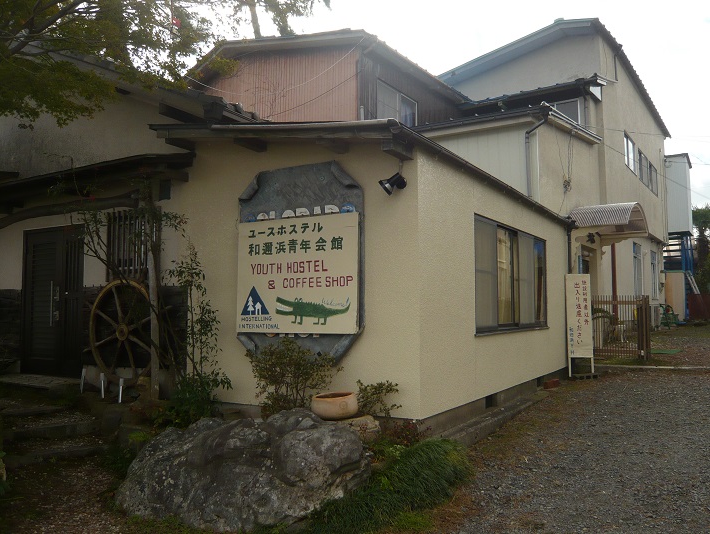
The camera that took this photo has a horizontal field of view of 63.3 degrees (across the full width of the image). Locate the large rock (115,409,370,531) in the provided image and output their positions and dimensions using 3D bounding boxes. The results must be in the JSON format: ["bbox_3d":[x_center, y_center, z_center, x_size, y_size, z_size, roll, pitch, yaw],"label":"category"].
[{"bbox_3d":[-0.817,1.440,4.200,1.700,0.660,1.150,-1,-4,8],"label":"large rock"}]

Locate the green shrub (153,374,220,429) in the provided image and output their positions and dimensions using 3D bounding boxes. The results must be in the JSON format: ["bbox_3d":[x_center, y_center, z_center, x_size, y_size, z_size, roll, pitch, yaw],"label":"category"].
[{"bbox_3d":[-1.741,1.390,5.950,0.680,0.570,0.560,-2,-5,28],"label":"green shrub"}]

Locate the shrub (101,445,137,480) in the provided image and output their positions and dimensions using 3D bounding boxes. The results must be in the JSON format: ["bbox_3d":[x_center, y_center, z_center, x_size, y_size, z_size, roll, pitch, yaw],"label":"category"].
[{"bbox_3d":[-1.889,1.554,4.600,0.280,0.280,0.270,-2,-5,28],"label":"shrub"}]

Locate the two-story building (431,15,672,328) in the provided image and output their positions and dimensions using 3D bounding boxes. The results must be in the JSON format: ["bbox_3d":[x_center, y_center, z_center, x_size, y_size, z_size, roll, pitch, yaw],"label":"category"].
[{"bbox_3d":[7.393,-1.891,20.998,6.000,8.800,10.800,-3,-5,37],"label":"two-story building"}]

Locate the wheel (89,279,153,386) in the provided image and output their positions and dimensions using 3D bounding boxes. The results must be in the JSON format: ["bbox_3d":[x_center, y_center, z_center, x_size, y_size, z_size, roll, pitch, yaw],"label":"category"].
[{"bbox_3d":[-2.852,0.802,7.050,1.270,1.310,0.170,-2,-5,30],"label":"wheel"}]

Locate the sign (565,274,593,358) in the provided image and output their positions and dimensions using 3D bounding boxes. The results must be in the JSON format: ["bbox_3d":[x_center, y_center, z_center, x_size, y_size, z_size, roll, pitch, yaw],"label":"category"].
[{"bbox_3d":[4.249,0.946,10.900,0.460,1.620,0.090,0,-4,-3],"label":"sign"}]

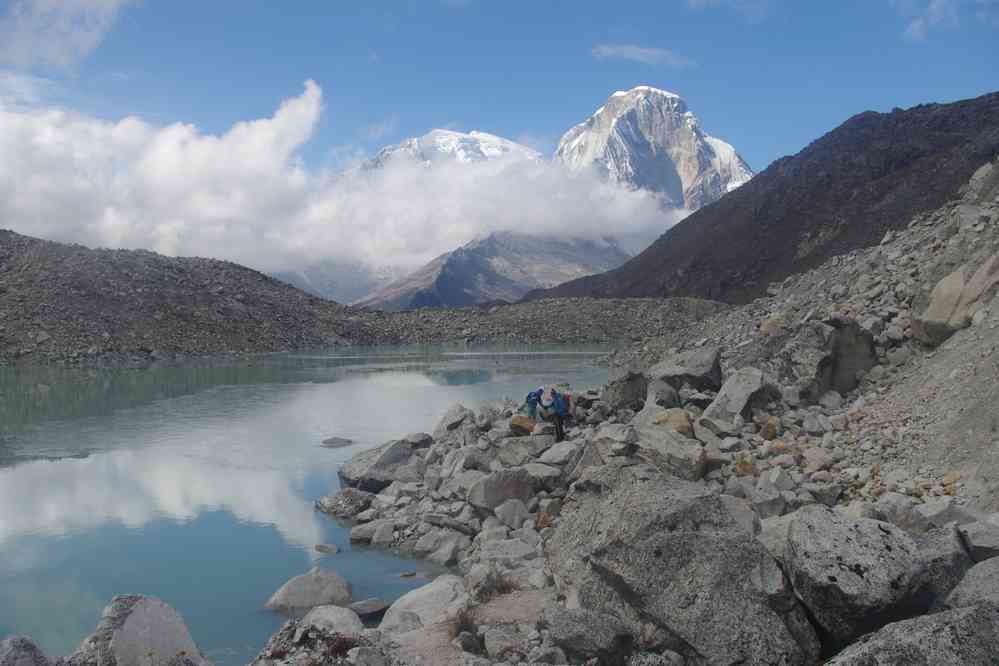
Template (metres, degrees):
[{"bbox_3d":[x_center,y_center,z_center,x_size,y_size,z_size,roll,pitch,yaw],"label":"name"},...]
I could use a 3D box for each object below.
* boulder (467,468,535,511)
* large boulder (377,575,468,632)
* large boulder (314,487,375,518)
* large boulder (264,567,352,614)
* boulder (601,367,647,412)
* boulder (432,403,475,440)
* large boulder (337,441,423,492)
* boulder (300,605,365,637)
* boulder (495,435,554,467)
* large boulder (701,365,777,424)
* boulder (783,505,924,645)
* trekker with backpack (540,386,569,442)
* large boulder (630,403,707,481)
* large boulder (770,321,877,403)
[{"bbox_3d":[0.022,3.485,19.200,1.509,0.841,1.207,1,1,0],"label":"boulder"},{"bbox_3d":[-1.180,4.214,13.400,1.384,0.732,1.176,0,1,-5],"label":"large boulder"},{"bbox_3d":[-3.815,4.170,21.200,1.448,0.663,1.231,0,1,-10],"label":"large boulder"},{"bbox_3d":[-3.167,4.268,14.300,1.417,0.589,1.134,0,1,-12],"label":"large boulder"},{"bbox_3d":[4.650,2.102,32.000,1.750,1.500,1.600,0,0,0],"label":"boulder"},{"bbox_3d":[-1.497,2.881,28.000,1.350,1.200,1.200,0,0,0],"label":"boulder"},{"bbox_3d":[-3.476,3.925,25.400,2.496,1.403,1.997,0,1,-8],"label":"large boulder"},{"bbox_3d":[-2.477,4.358,12.700,0.951,0.530,0.808,0,1,-11],"label":"boulder"},{"bbox_3d":[0.698,3.278,24.000,1.600,0.800,1.300,0,0,0],"label":"boulder"},{"bbox_3d":[7.565,1.962,27.000,2.200,1.750,2.000,0,0,12],"label":"large boulder"},{"bbox_3d":[3.621,2.471,8.800,1.350,1.300,1.300,0,0,22],"label":"boulder"},{"bbox_3d":[1.694,2.495,26.500,0.800,1.720,0.620,0,0,9],"label":"trekker with backpack"},{"bbox_3d":[4.028,2.586,20.500,1.700,1.650,1.900,0,0,0],"label":"large boulder"},{"bbox_3d":[12.088,1.002,32.000,3.652,3.078,2.922,1,1,21],"label":"large boulder"}]

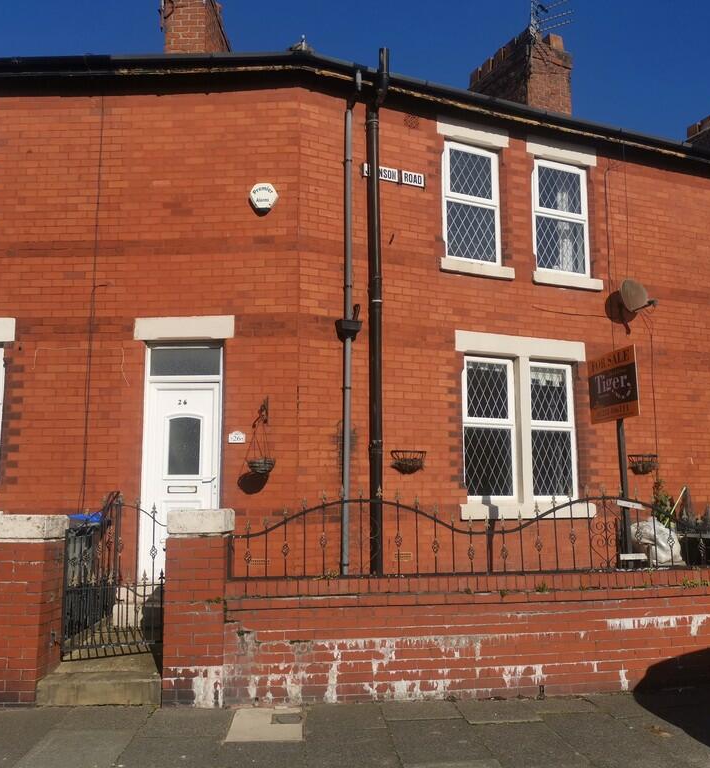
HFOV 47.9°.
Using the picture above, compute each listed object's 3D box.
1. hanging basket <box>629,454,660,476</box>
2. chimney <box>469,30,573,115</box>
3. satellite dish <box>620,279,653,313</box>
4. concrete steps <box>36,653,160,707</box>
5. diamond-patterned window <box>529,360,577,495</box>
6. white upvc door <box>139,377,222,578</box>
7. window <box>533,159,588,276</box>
[{"bbox_3d":[3.807,1.061,10.395,0.430,0.250,0.210,3,-9,-24],"label":"hanging basket"},{"bbox_3d":[2.775,-4.839,13.645,0.830,1.370,1.900,3,-9,-24],"label":"chimney"},{"bbox_3d":[3.632,-1.143,10.217,0.420,0.410,0.350,8,-11,-44],"label":"satellite dish"},{"bbox_3d":[-1.996,2.443,6.527,0.980,0.230,0.520,-1,-8,2],"label":"concrete steps"},{"bbox_3d":[2.420,0.584,9.838,0.690,1.670,0.080,3,-9,-24],"label":"diamond-patterned window"},{"bbox_3d":[-1.826,0.980,8.438,0.830,2.110,0.080,-1,-8,2],"label":"white upvc door"},{"bbox_3d":[2.731,-2.179,10.653,0.920,1.540,0.100,3,-9,-24],"label":"window"}]

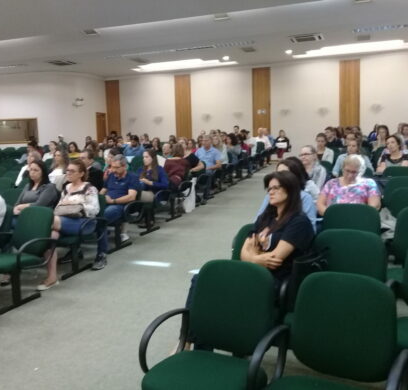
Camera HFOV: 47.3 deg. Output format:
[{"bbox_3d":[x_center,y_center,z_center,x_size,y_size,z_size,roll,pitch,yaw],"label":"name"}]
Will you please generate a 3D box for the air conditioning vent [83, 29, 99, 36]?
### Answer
[{"bbox_3d":[-2.711,-3.898,11.171,0.330,0.060,0.400,0,6,19],"label":"air conditioning vent"}]

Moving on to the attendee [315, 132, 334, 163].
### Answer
[{"bbox_3d":[1.833,-0.335,7.336,0.480,1.264,0.800,1,6,29],"label":"attendee"}]

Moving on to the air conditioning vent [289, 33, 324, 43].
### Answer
[{"bbox_3d":[2.920,-4.458,13.139,0.920,0.100,0.920,0,5,21],"label":"air conditioning vent"}]

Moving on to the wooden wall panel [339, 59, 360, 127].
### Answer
[{"bbox_3d":[4.357,-2.497,13.885,0.580,2.962,0.060,0,6,19],"label":"wooden wall panel"}]

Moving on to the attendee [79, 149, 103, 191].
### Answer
[{"bbox_3d":[-1.920,-0.081,7.500,0.500,1.272,0.780,2,6,36],"label":"attendee"}]

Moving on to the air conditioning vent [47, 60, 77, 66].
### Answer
[{"bbox_3d":[-4.745,-4.423,15.557,0.880,0.100,0.880,0,5,21],"label":"air conditioning vent"}]

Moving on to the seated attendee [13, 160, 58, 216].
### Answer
[{"bbox_3d":[-1.981,0.271,5.324,0.520,1.270,0.800,1,5,22],"label":"seated attendee"}]

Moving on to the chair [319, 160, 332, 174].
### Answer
[{"bbox_3d":[1.899,-0.091,7.732,0.550,0.880,0.600,0,5,19],"label":"chair"}]

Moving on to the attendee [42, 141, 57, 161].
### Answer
[{"bbox_3d":[-3.458,-0.549,10.337,0.480,1.271,0.800,1,6,30],"label":"attendee"}]

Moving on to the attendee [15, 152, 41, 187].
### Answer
[{"bbox_3d":[-2.865,-0.055,7.687,0.500,1.270,0.800,1,5,25],"label":"attendee"}]

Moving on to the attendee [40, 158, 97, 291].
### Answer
[{"bbox_3d":[-1.490,0.260,5.170,0.500,1.284,0.820,2,6,36],"label":"attendee"}]

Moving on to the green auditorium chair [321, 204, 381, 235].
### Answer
[{"bbox_3d":[1.113,0.560,3.696,0.560,0.880,0.620,1,5,30],"label":"green auditorium chair"}]

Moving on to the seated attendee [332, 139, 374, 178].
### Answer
[{"bbox_3d":[2.393,-0.270,7.387,0.520,1.270,0.800,1,5,23],"label":"seated attendee"}]

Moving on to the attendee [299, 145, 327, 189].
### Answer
[{"bbox_3d":[1.373,0.025,5.765,0.500,1.290,0.800,2,6,31],"label":"attendee"}]

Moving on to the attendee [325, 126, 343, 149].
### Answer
[{"bbox_3d":[2.415,-0.675,9.040,0.520,1.269,0.800,2,6,32],"label":"attendee"}]

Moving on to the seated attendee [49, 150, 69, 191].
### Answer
[{"bbox_3d":[-2.502,-0.135,7.734,0.500,1.250,0.800,1,6,28],"label":"seated attendee"}]

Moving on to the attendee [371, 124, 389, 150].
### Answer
[{"bbox_3d":[3.342,-0.689,8.835,0.480,1.258,0.800,1,6,29],"label":"attendee"}]

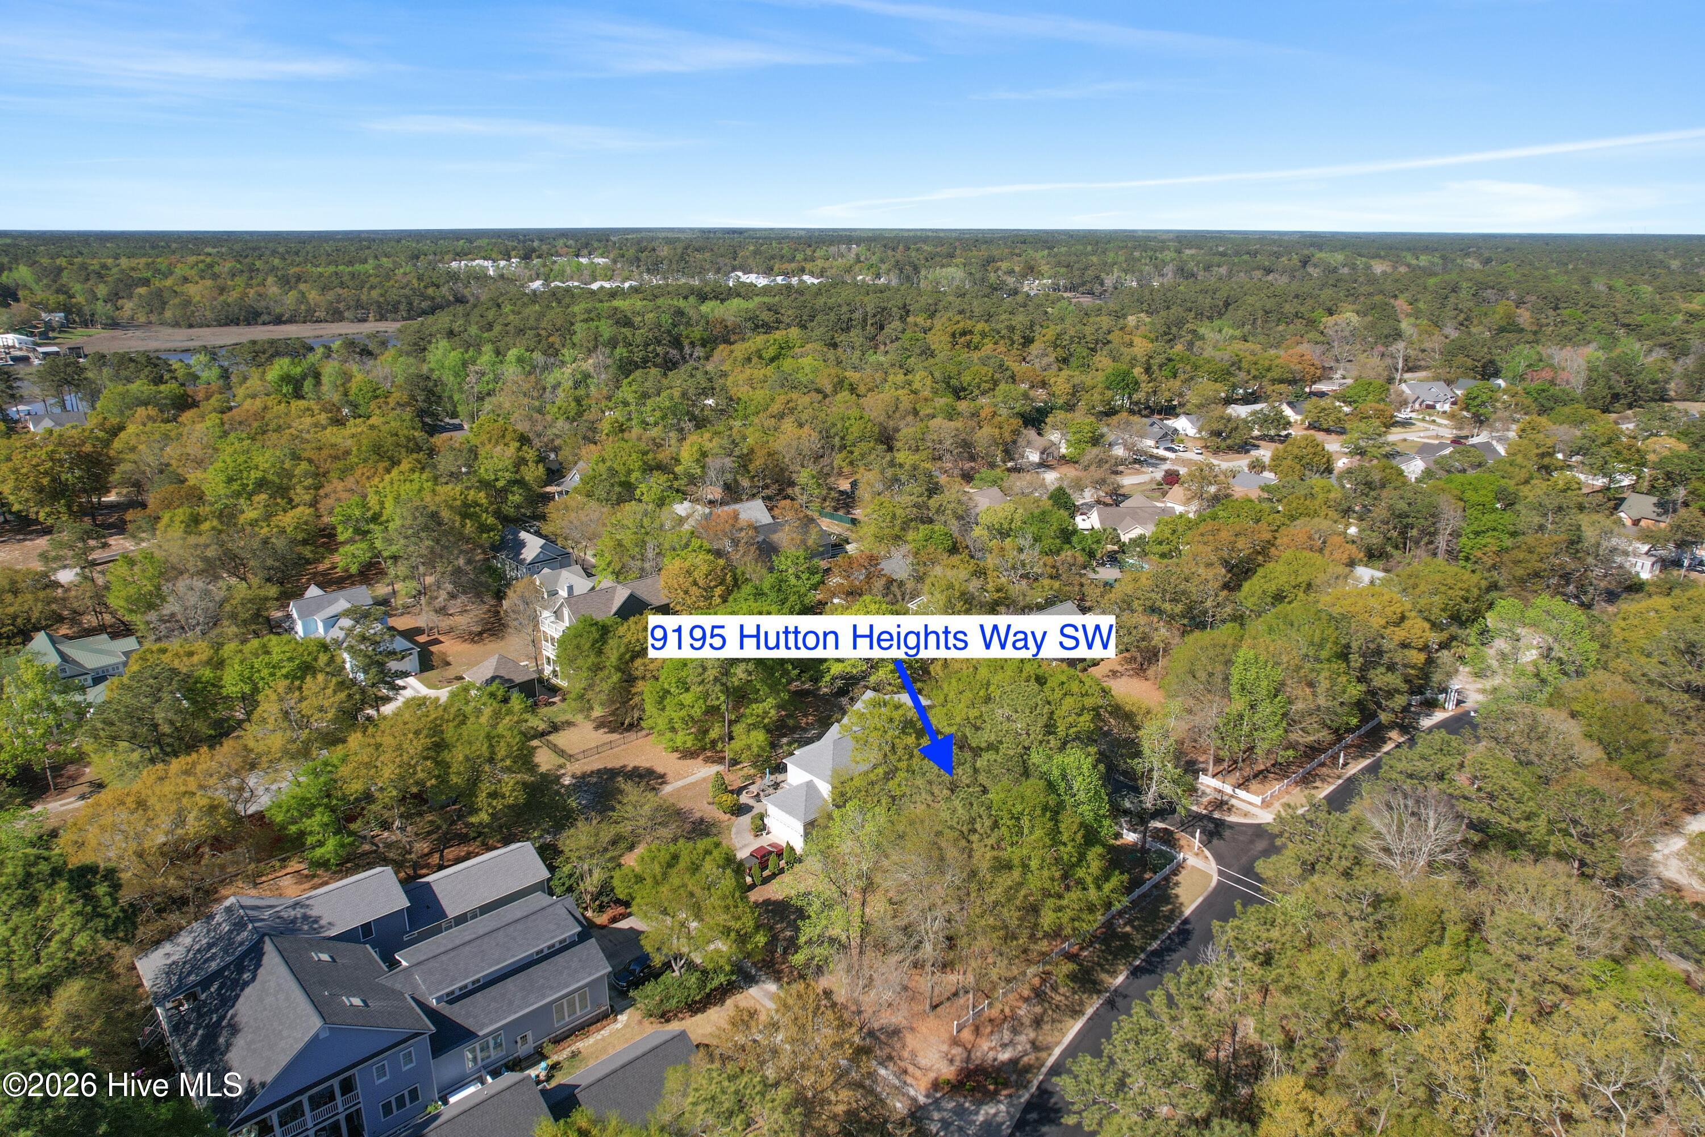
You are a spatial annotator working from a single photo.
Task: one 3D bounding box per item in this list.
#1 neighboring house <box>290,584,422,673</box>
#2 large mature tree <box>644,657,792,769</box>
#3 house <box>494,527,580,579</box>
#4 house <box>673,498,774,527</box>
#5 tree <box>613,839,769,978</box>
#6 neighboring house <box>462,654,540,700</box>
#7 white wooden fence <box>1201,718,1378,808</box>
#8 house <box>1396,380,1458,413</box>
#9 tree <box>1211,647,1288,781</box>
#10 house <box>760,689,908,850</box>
[{"bbox_3d":[-76.030,9.240,157.730,11.500,7.500,30.500,-17,25,-42],"label":"neighboring house"},{"bbox_3d":[-15.460,14.380,119.490,14.960,14.280,13.510,0,18,0],"label":"large mature tree"},{"bbox_3d":[-59.670,-2.850,194.980,10.000,7.500,14.200,-17,25,-42],"label":"house"},{"bbox_3d":[-25.790,-9.920,218.020,18.000,6.800,13.000,-17,25,-42],"label":"house"},{"bbox_3d":[-13.660,29.710,89.240,12.000,11.200,11.700,0,18,0],"label":"tree"},{"bbox_3d":[-48.470,14.790,143.900,7.500,5.600,7.900,-17,25,-42],"label":"neighboring house"},{"bbox_3d":[55.460,22.040,129.380,32.300,1.200,8.200,-16,24,-40],"label":"white wooden fence"},{"bbox_3d":[210.130,-62.920,380.060,19.000,8.200,16.000,-1,18,-2],"label":"house"},{"bbox_3d":[43.830,15.730,113.980,7.720,15.440,7.240,0,18,0],"label":"tree"},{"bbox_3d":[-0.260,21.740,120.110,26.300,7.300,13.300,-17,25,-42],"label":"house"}]

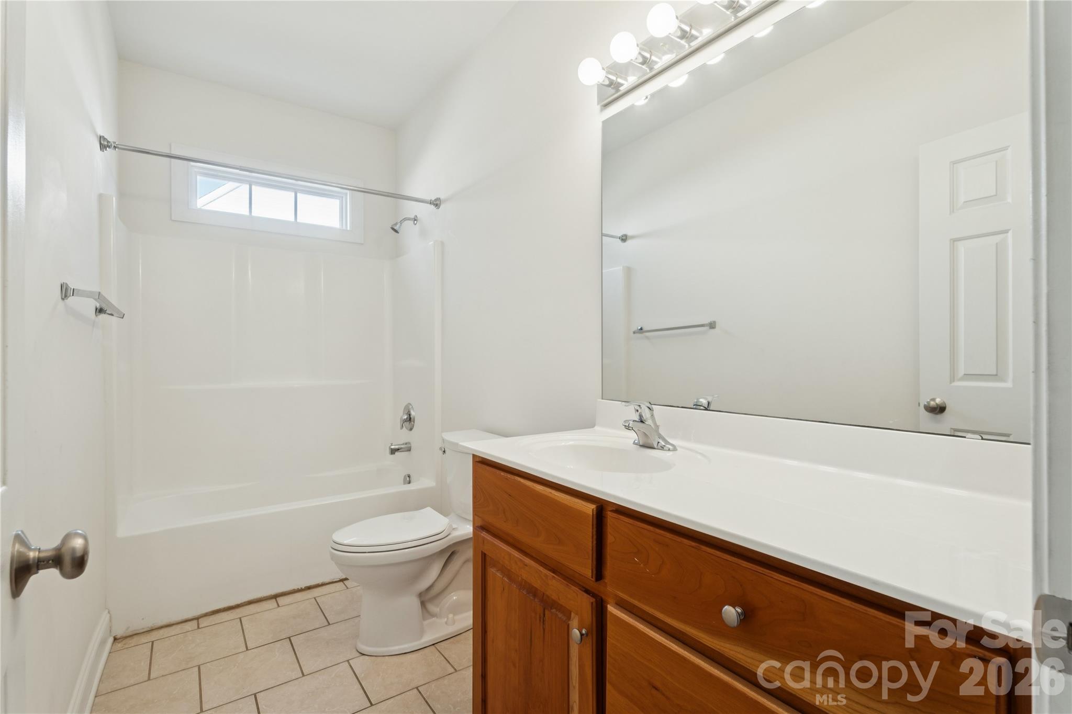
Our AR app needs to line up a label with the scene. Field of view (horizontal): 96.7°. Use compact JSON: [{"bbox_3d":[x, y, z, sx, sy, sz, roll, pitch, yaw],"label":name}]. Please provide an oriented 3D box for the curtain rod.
[{"bbox_3d":[-1.202,-0.909,2.433,1.528,0.065,0.065,-1,1,-35],"label":"curtain rod"}]

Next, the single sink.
[{"bbox_3d":[0.189,0.324,1.317,0.400,0.140,0.540,0,0,-35],"label":"single sink"}]

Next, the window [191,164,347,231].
[{"bbox_3d":[-1.704,-1.024,3.108,0.890,0.280,0.080,0,0,-34],"label":"window"}]

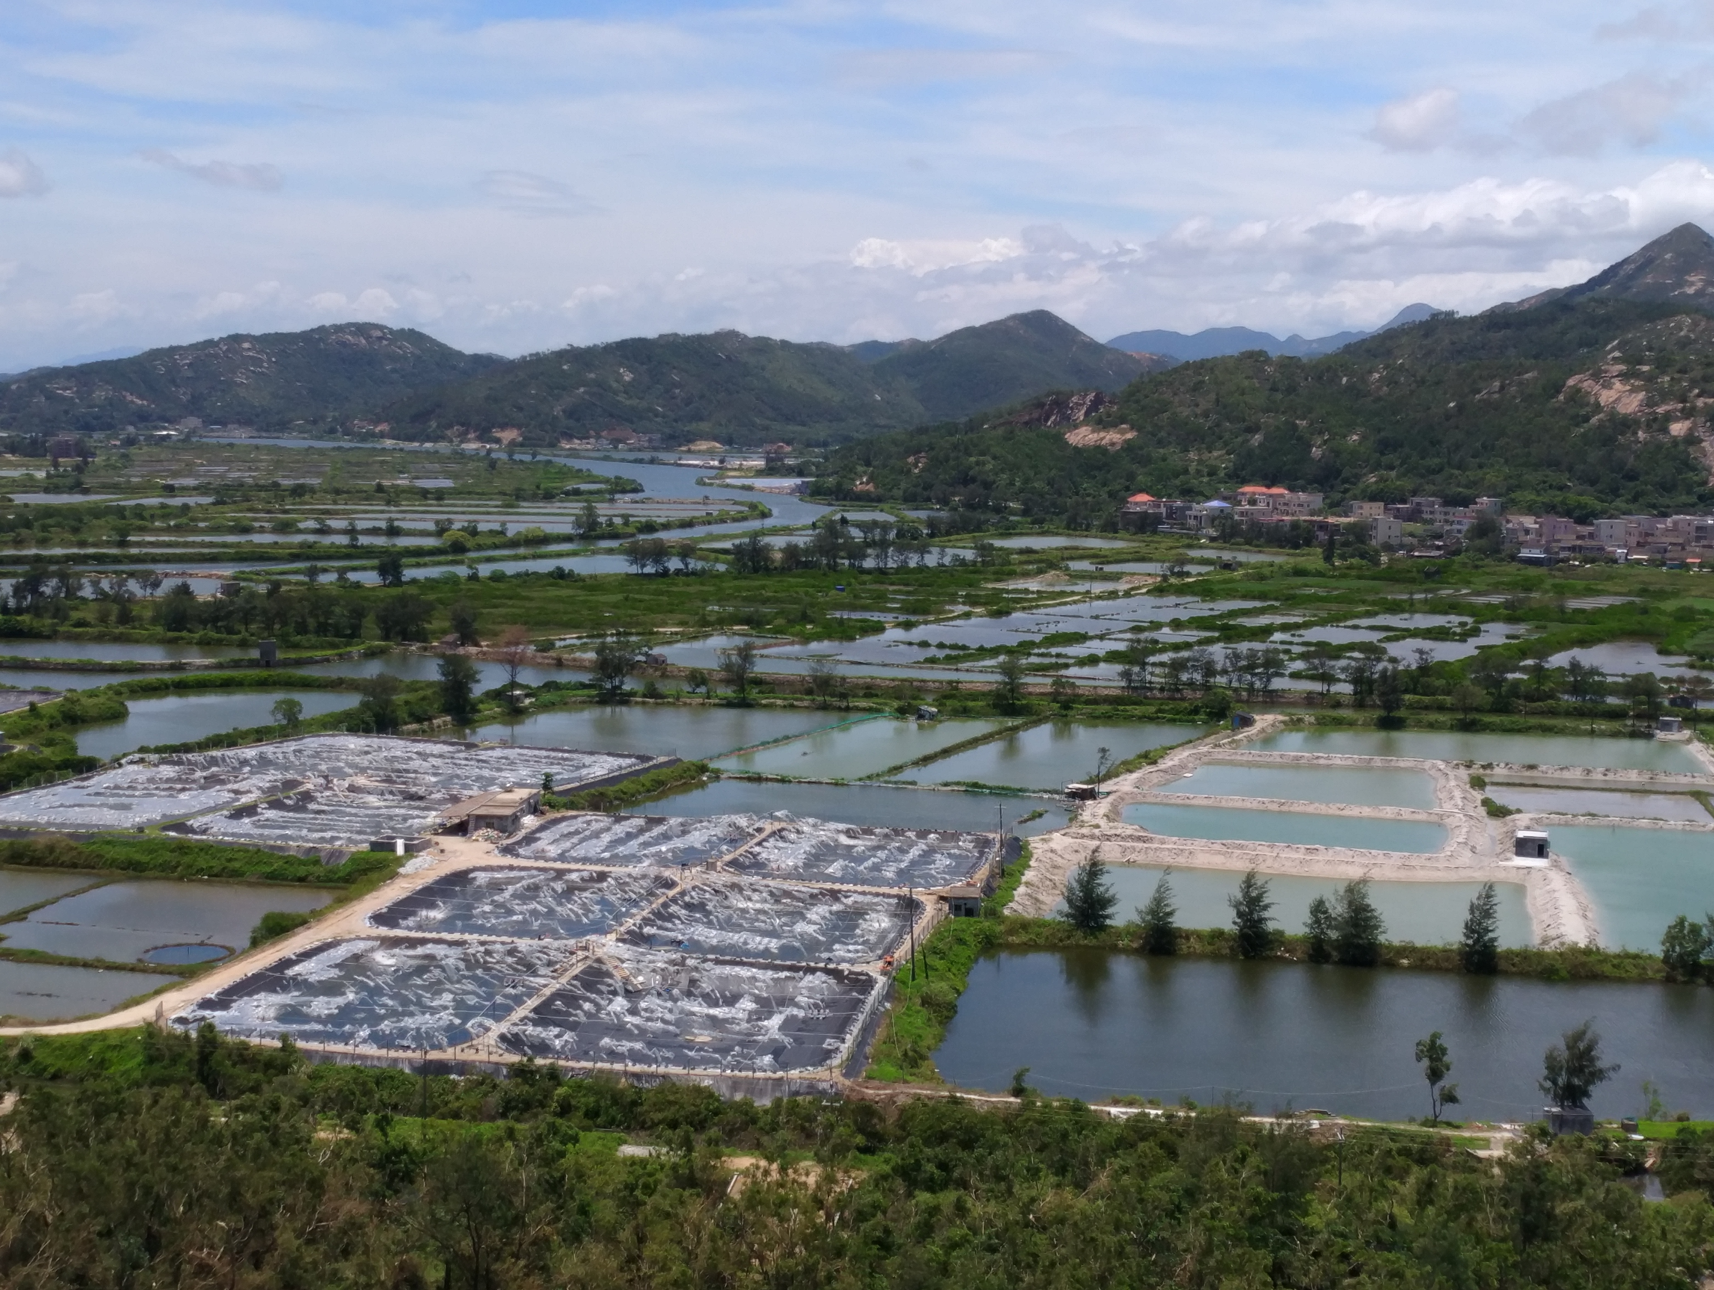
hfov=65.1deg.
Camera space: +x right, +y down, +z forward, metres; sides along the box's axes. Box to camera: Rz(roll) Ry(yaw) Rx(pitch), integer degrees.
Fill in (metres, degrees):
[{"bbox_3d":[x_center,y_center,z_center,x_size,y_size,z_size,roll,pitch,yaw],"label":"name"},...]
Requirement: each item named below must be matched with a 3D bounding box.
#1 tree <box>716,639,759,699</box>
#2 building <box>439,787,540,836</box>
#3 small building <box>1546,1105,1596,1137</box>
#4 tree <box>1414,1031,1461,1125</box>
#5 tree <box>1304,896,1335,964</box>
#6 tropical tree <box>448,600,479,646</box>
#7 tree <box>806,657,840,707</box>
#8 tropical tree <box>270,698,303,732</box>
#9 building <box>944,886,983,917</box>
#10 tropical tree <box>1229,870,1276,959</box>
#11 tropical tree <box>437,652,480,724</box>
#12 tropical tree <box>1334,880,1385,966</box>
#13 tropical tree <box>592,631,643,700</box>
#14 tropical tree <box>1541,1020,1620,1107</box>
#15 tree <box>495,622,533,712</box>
[{"bbox_3d":[-23.030,5.010,261.640,7.660,12.200,7.120,0,11,0],"label":"tree"},{"bbox_3d":[-51.400,23.530,189.210,9.800,3.200,11.000,2,11,8],"label":"building"},{"bbox_3d":[57.800,39.050,109.600,3.500,2.400,2.200,0,11,0],"label":"small building"},{"bbox_3d":[49.667,36.721,114.131,3.907,8.299,3.516,4,12,25],"label":"tree"},{"bbox_3d":[49.390,30.190,142.430,3.170,7.330,2.940,0,11,0],"label":"tree"},{"bbox_3d":[-99.868,-5.679,339.573,7.943,11.559,7.546,-4,11,-16],"label":"tropical tree"},{"bbox_3d":[-6.500,7.140,258.570,6.300,9.250,5.860,0,11,0],"label":"tree"},{"bbox_3d":[-109.131,12.940,255.694,6.225,6.316,6.225,-5,12,-23],"label":"tropical tree"},{"bbox_3d":[12.700,30.020,156.340,3.600,2.700,3.200,1,11,4],"label":"building"},{"bbox_3d":[43.912,29.559,148.154,5.214,9.887,4.953,3,11,17],"label":"tropical tree"},{"bbox_3d":[-77.269,8.193,258.627,8.080,13.791,7.676,-4,11,-17],"label":"tropical tree"},{"bbox_3d":[54.879,30.105,145.777,5.557,9.432,5.279,4,11,21],"label":"tropical tree"},{"bbox_3d":[-49.741,4.187,276.397,10.254,14.410,8.716,-3,11,-10],"label":"tropical tree"},{"bbox_3d":[60.230,35.290,111.230,5.760,8.710,5.360,0,11,0],"label":"tropical tree"},{"bbox_3d":[-68.752,4.535,267.135,7.573,17.620,6.815,-3,11,-14],"label":"tree"}]

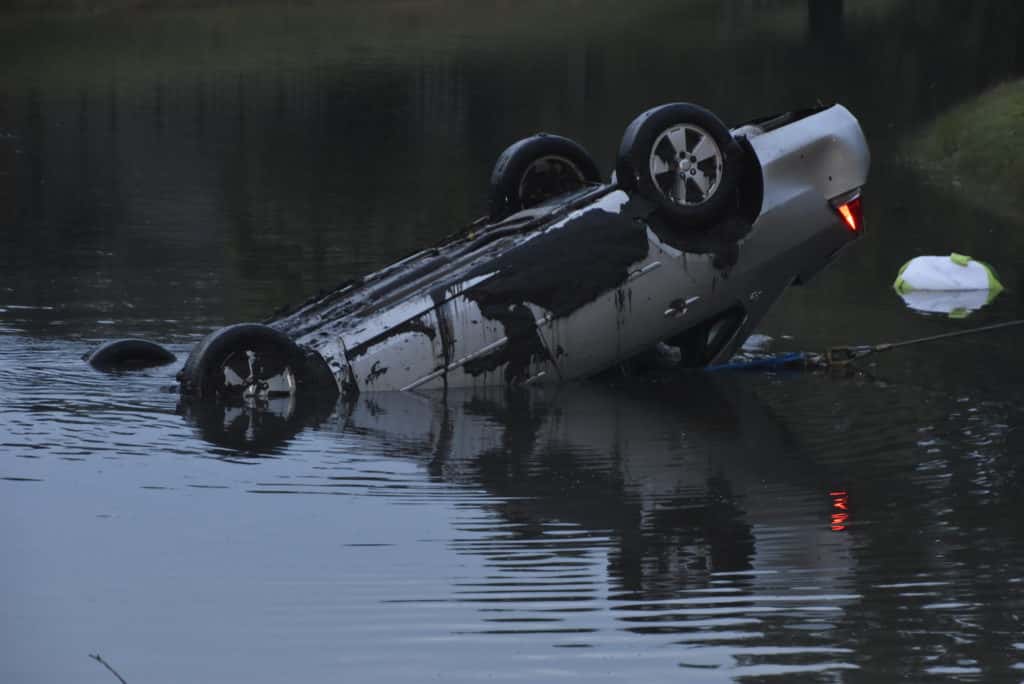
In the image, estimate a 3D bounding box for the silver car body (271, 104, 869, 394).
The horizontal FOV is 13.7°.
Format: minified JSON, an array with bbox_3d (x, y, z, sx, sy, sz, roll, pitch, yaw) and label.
[{"bbox_3d":[-0.310,0.075,23.300,5.050,1.380,1.850,-28,9,-25],"label":"silver car body"}]

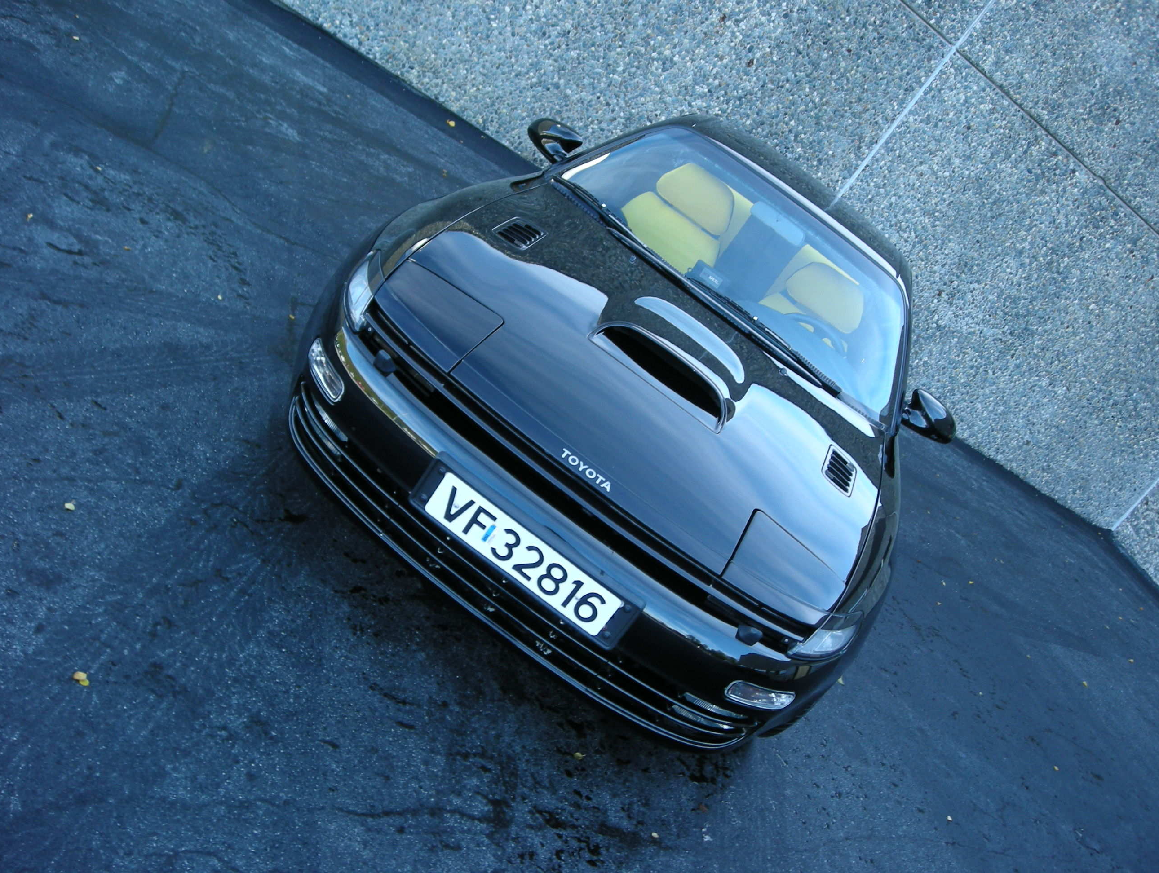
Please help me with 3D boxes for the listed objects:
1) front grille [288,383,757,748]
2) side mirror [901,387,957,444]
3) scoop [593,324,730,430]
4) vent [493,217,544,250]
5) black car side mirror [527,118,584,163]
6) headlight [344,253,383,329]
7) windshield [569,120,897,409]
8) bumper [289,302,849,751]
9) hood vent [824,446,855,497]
[{"bbox_3d":[-0.174,0.346,2.973,1.460,0.180,0.320,37,20,2],"label":"front grille"},{"bbox_3d":[1.212,-0.067,4.067,0.200,0.135,0.150,37,20,2],"label":"side mirror"},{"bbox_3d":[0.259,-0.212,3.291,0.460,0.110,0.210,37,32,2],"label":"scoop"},{"bbox_3d":[-0.170,-0.605,3.488,0.110,0.035,0.165,37,34,2],"label":"vent"},{"bbox_3d":[-0.106,-1.050,4.129,0.200,0.135,0.150,37,20,2],"label":"black car side mirror"},{"bbox_3d":[-0.536,-0.375,2.983,0.140,0.150,0.220,37,20,2],"label":"headlight"},{"bbox_3d":[0.623,-0.646,4.136,1.400,0.140,0.800,37,46,2],"label":"windshield"},{"bbox_3d":[-0.105,0.256,3.005,1.660,0.390,0.480,37,20,2],"label":"bumper"},{"bbox_3d":[0.767,0.098,3.445,0.110,0.035,0.165,37,34,2],"label":"hood vent"}]

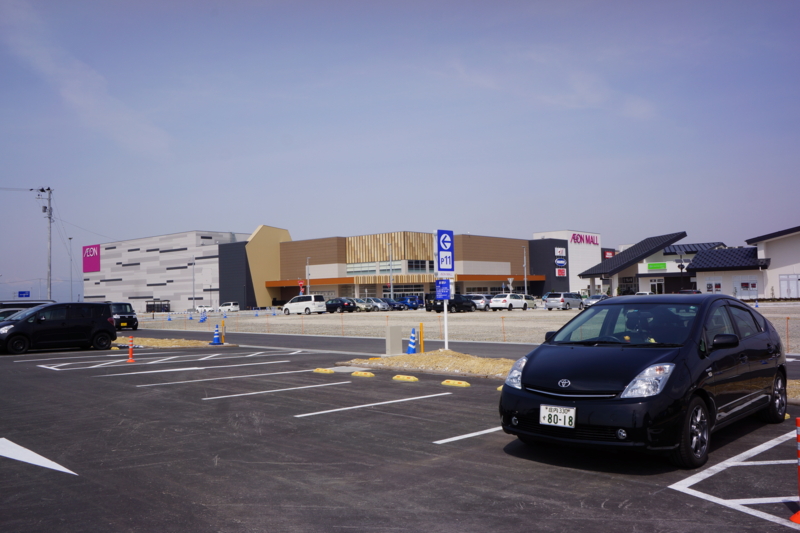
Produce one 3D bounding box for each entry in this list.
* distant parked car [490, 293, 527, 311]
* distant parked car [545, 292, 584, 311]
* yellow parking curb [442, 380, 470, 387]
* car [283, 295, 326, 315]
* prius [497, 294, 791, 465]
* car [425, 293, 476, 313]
[{"bbox_3d":[9.730,3.169,59.304,1.695,1.530,4.400,-4,-3,40],"label":"distant parked car"},{"bbox_3d":[14.250,2.995,57.530,1.750,1.560,4.650,-4,-3,38],"label":"distant parked car"},{"bbox_3d":[0.976,2.026,11.608,0.140,0.100,0.590,2,-4,-44],"label":"yellow parking curb"},{"bbox_3d":[-8.928,3.575,61.983,4.770,1.770,1.800,-4,-3,40],"label":"car"},{"bbox_3d":[2.796,1.033,7.198,1.740,1.490,4.445,-4,-4,42],"label":"prius"},{"bbox_3d":[4.819,3.197,57.517,1.740,1.540,4.450,-4,-4,43],"label":"car"}]

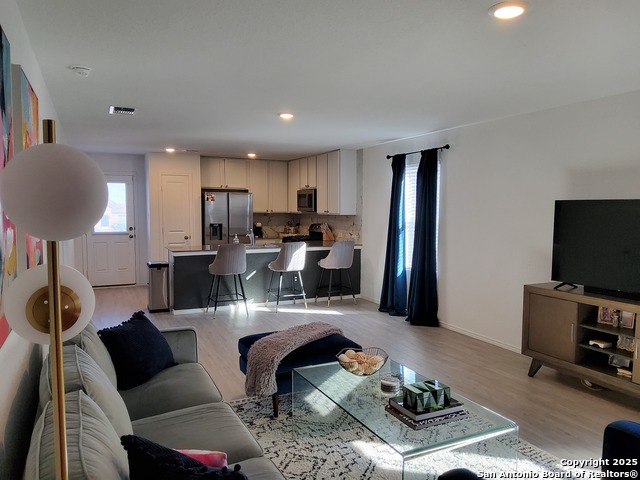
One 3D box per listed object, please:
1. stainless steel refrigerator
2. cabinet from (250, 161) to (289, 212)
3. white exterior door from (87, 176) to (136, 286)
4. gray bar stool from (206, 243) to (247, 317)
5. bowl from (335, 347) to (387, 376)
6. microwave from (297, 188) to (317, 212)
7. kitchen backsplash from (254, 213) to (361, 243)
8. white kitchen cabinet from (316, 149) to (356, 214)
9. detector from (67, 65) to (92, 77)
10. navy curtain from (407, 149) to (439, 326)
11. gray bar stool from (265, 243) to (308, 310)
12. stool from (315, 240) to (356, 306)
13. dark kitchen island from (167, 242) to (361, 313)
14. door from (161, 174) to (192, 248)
[{"bbox_3d":[-1.862,-0.044,9.454,0.915,1.765,0.710,-2,4,-25],"label":"stainless steel refrigerator"},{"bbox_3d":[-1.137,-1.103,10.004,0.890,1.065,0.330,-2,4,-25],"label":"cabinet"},{"bbox_3d":[-3.813,-0.146,8.777,0.812,2.045,0.070,-2,4,-25],"label":"white exterior door"},{"bbox_3d":[-1.297,0.538,6.683,0.480,0.985,0.510,-2,4,-25],"label":"gray bar stool"},{"bbox_3d":[0.271,0.783,3.061,0.335,0.125,0.335,0,4,0],"label":"bowl"},{"bbox_3d":[-0.108,-0.748,9.211,0.380,0.415,0.770,-2,4,-25],"label":"microwave"},{"bbox_3d":[-0.437,-0.243,8.921,1.157,0.490,2.907,-2,4,-25],"label":"kitchen backsplash"},{"bbox_3d":[0.278,-0.981,8.338,0.317,1.070,0.916,-2,4,-25],"label":"white kitchen cabinet"},{"bbox_3d":[-1.667,-1.159,3.323,0.150,0.042,0.150,-2,4,-25],"label":"detector"},{"bbox_3d":[1.318,-0.022,6.148,0.190,2.210,0.450,-2,4,-25],"label":"navy curtain"},{"bbox_3d":[-0.494,0.519,7.066,0.480,0.980,0.510,-2,4,-25],"label":"gray bar stool"},{"bbox_3d":[0.256,0.500,7.448,0.490,0.980,0.540,-2,4,-25],"label":"stool"},{"bbox_3d":[-0.836,0.528,7.647,2.997,0.885,0.840,-2,4,-25],"label":"dark kitchen island"},{"bbox_3d":[-2.621,-0.147,8.804,0.525,2.055,0.070,-2,4,-25],"label":"door"}]

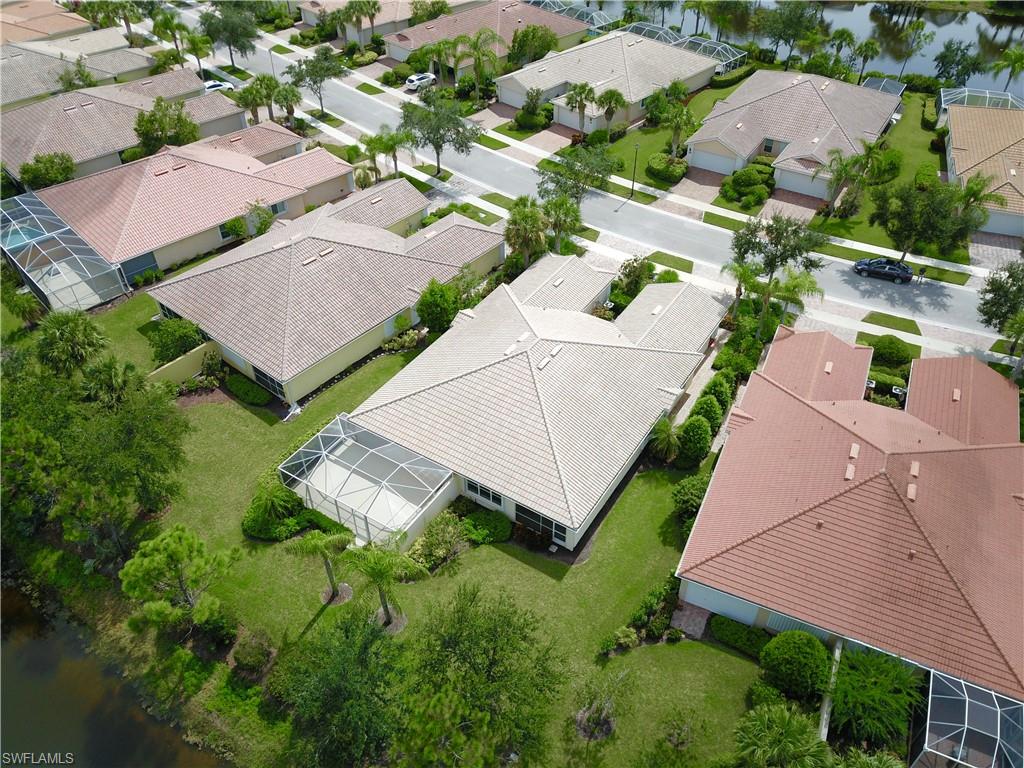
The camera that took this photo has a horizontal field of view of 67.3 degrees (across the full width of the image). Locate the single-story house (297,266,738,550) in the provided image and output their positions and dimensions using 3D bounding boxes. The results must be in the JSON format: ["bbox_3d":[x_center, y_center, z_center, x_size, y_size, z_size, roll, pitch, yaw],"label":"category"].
[{"bbox_3d":[2.199,-0.841,54.653,17.850,6.200,29.000,23,47,25],"label":"single-story house"}]

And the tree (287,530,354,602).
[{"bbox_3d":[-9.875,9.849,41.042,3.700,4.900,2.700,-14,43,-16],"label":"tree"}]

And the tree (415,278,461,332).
[{"bbox_3d":[-5.612,-5.933,59.221,3.290,4.720,3.290,-4,41,-5],"label":"tree"}]

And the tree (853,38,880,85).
[{"bbox_3d":[45.105,-41.073,98.927,3.160,6.000,3.160,17,44,18],"label":"tree"}]

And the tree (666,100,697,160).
[{"bbox_3d":[18.404,-28.027,85.073,3.424,6.404,3.424,-2,41,0],"label":"tree"}]

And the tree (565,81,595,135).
[{"bbox_3d":[7.925,-31.836,89.771,3.681,6.360,3.681,-2,41,0],"label":"tree"}]

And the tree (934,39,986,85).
[{"bbox_3d":[57.943,-41.392,99.846,5.951,6.055,5.951,0,41,0],"label":"tree"}]

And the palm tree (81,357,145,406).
[{"bbox_3d":[-27.771,-0.172,53.636,3.770,3.060,3.770,-24,47,-26],"label":"palm tree"}]

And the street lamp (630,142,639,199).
[{"bbox_3d":[12.506,-21.637,78.407,0.500,5.800,0.500,-2,41,0],"label":"street lamp"}]

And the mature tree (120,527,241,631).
[{"bbox_3d":[-17.093,11.245,40.800,5.759,8.021,5.759,-2,41,0],"label":"mature tree"}]

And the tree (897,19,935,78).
[{"bbox_3d":[53.368,-44.325,102.727,4.376,8.296,4.376,-2,41,0],"label":"tree"}]

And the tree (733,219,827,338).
[{"bbox_3d":[21.227,-9.260,62.000,7.465,8.204,7.465,0,41,0],"label":"tree"}]

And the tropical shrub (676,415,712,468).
[{"bbox_3d":[12.064,3.657,50.956,2.290,3.912,2.290,-2,41,0],"label":"tropical shrub"}]

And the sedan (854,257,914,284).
[{"bbox_3d":[33.087,-10.150,68.041,4.780,1.460,1.840,18,45,20],"label":"sedan"}]

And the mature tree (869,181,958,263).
[{"bbox_3d":[34.529,-13.817,66.794,6.890,7.240,6.890,22,46,22],"label":"mature tree"}]

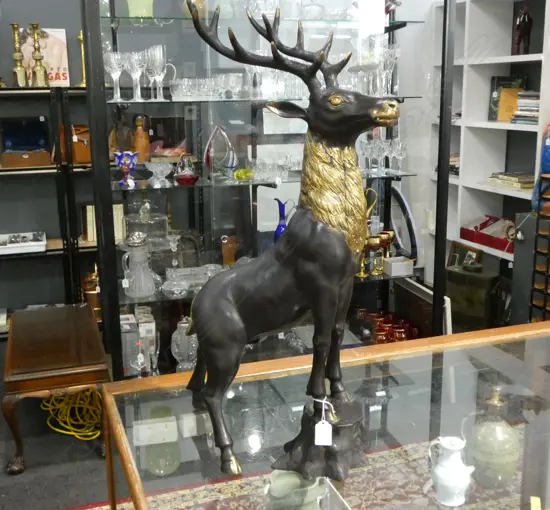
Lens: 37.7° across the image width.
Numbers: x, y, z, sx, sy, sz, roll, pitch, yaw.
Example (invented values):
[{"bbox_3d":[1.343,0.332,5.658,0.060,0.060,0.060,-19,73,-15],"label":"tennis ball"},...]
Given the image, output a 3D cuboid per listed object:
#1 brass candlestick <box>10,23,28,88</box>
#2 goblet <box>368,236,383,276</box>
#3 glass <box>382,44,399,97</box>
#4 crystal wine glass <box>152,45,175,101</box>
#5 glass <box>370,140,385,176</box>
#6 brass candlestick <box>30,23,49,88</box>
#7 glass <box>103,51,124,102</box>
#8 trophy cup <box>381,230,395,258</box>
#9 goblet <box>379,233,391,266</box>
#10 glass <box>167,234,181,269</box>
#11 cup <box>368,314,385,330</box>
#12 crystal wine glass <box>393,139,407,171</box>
[{"bbox_3d":[-1.246,-0.964,3.895,0.078,0.300,0.078,-5,13,-18],"label":"brass candlestick"},{"bbox_3d":[0.459,0.002,3.668,0.066,0.155,0.066,-1,13,0],"label":"goblet"},{"bbox_3d":[0.504,-0.801,3.496,0.070,0.212,0.070,-1,13,0],"label":"glass"},{"bbox_3d":[-0.425,-0.674,3.004,0.070,0.200,0.070,-4,13,-17],"label":"crystal wine glass"},{"bbox_3d":[0.451,-0.426,3.528,0.062,0.147,0.062,-1,13,0],"label":"glass"},{"bbox_3d":[-0.979,-0.828,3.336,0.072,0.262,0.072,-4,13,-17],"label":"brass candlestick"},{"bbox_3d":[-0.586,-0.651,2.945,0.072,0.180,0.072,-4,13,-17],"label":"glass"},{"bbox_3d":[0.534,-0.031,3.790,0.066,0.155,0.066,-1,13,0],"label":"trophy cup"},{"bbox_3d":[0.507,-0.017,3.734,0.064,0.155,0.064,-1,13,0],"label":"goblet"},{"bbox_3d":[-0.440,-0.001,3.520,0.064,0.163,0.064,-4,13,-17],"label":"glass"},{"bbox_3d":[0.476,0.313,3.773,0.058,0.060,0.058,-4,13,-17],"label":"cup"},{"bbox_3d":[0.538,-0.426,3.451,0.057,0.140,0.057,-1,12,0],"label":"crystal wine glass"}]

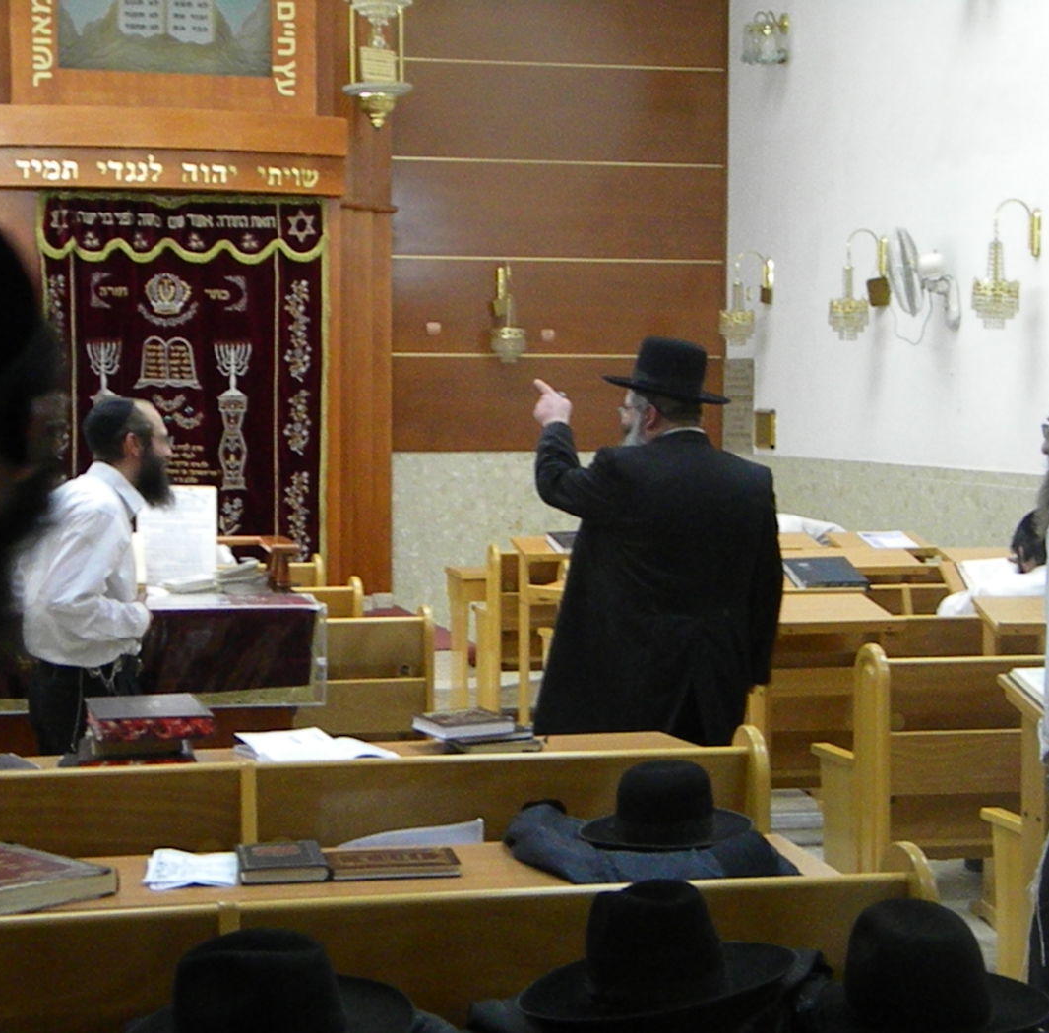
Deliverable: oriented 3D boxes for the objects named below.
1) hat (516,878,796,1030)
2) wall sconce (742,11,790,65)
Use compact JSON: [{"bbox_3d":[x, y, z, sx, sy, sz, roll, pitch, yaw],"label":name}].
[{"bbox_3d":[0.162,0.521,2.700,0.315,0.130,0.355,-2,4,-37],"label":"hat"},{"bbox_3d":[1.479,-2.921,13.609,0.210,0.305,0.370,-1,3,-13],"label":"wall sconce"}]

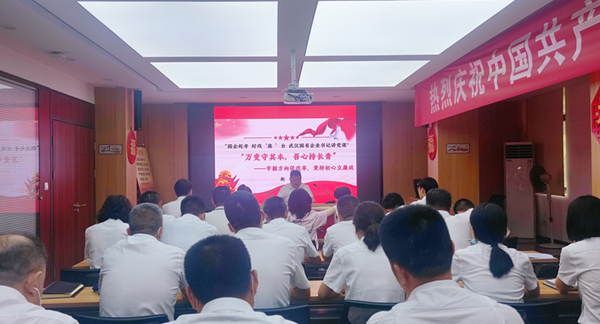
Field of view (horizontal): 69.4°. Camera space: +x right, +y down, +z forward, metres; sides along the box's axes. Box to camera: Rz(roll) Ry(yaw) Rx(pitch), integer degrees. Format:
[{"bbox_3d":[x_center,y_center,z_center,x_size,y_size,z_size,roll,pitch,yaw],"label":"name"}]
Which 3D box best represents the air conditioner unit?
[{"bbox_3d":[4.358,0.557,8.631,0.510,1.891,0.380,-1,-1,18],"label":"air conditioner unit"}]

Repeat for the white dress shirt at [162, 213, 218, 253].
[{"bbox_3d":[-0.777,0.637,3.104,0.480,0.550,0.360,-1,-1,-3],"label":"white dress shirt"}]

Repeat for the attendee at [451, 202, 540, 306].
[{"bbox_3d":[0.945,0.839,2.286,0.480,1.263,0.750,-1,-1,-3],"label":"attendee"}]

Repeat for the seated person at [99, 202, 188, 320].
[{"bbox_3d":[-0.754,0.846,2.256,0.490,1.283,0.740,-1,-1,-1],"label":"seated person"}]

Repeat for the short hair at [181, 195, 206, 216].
[{"bbox_3d":[-0.750,0.310,3.050,0.170,0.165,0.195,-1,-1,-3],"label":"short hair"}]

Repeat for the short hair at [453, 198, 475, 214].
[{"bbox_3d":[1.433,0.378,3.787,0.170,0.155,0.190,-1,-1,-3],"label":"short hair"}]

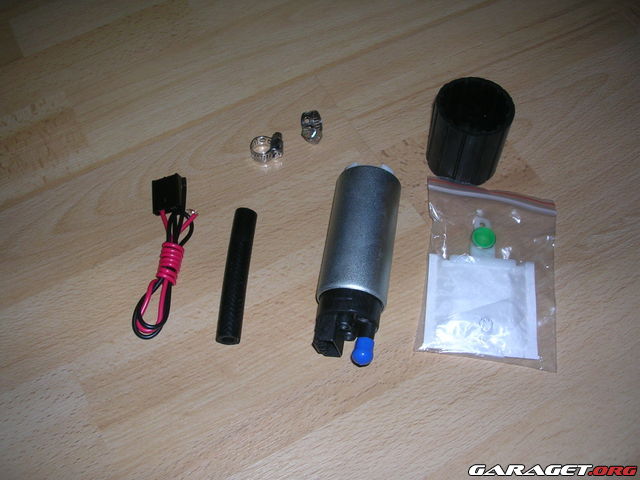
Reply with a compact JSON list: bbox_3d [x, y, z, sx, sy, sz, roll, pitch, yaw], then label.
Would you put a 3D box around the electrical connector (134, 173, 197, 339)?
[{"bbox_3d":[-0.092,0.007,0.417,0.030,0.013,0.108,2,58,2],"label":"electrical connector"}]

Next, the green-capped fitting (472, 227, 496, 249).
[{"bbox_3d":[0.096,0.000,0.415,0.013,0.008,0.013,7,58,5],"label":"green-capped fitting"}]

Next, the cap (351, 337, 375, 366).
[{"bbox_3d":[0.023,0.060,0.372,0.011,0.011,0.013,7,58,6],"label":"cap"}]

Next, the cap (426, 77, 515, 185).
[{"bbox_3d":[0.093,-0.067,0.440,0.047,0.048,0.047,0,58,1],"label":"cap"}]

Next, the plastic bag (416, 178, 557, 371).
[{"bbox_3d":[0.099,0.015,0.408,0.081,0.014,0.116,7,58,5],"label":"plastic bag"}]

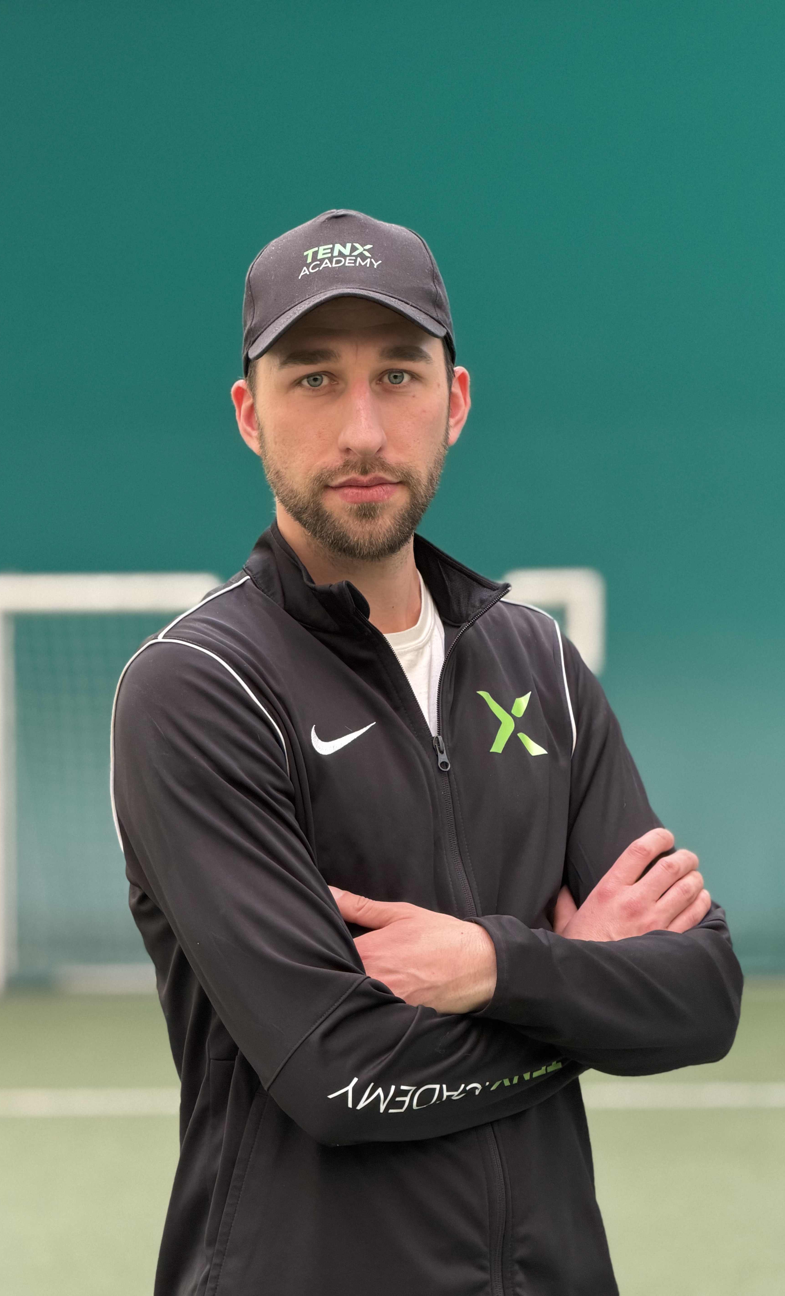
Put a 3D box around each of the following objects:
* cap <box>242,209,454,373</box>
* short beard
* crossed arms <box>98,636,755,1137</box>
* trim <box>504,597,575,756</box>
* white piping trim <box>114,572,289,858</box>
[{"bbox_3d":[-0.034,-0.275,2.885,0.168,0.130,0.265,-3,0,-3],"label":"cap"},{"bbox_3d":[-0.030,-0.118,2.855,0.145,0.105,0.110,-2,-1,-4],"label":"short beard"},{"bbox_3d":[0.040,0.173,2.815,0.490,0.370,0.310,0,-1,-30],"label":"crossed arms"},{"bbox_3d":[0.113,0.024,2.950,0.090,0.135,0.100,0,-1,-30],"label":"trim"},{"bbox_3d":[-0.143,0.051,2.835,0.125,0.205,0.165,0,-1,-30],"label":"white piping trim"}]

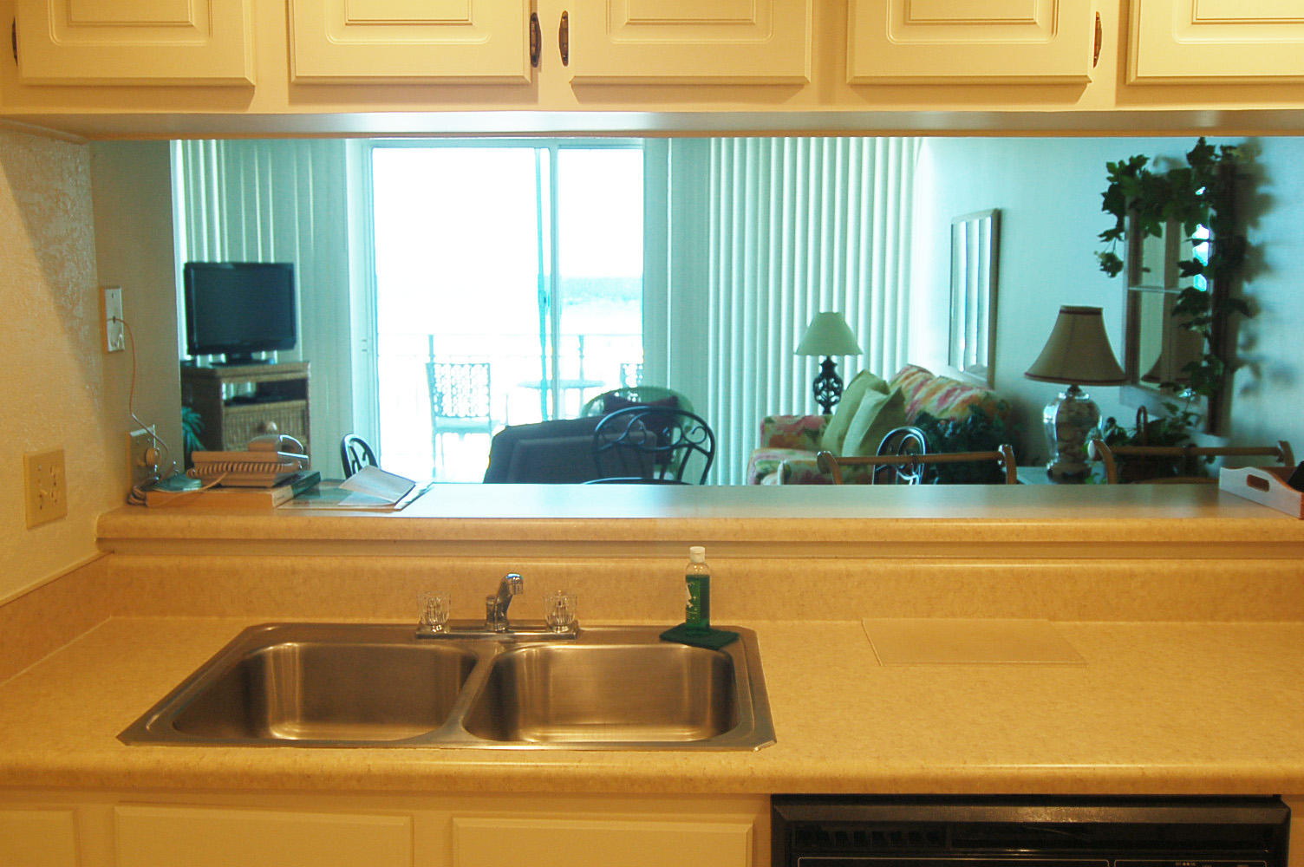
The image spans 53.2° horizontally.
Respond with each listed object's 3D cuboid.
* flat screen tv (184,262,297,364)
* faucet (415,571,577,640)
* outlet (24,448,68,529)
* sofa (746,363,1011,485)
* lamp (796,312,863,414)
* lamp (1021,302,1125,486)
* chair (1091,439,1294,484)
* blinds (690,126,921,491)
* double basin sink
[{"bbox_3d":[-2.367,-0.690,7.492,0.210,0.580,0.780,5,9,35],"label":"flat screen tv"},{"bbox_3d":[-0.243,0.259,2.018,0.256,0.150,0.210,-1,7,-5],"label":"faucet"},{"bbox_3d":[-0.933,0.083,2.012,0.012,0.115,0.117,0,7,1],"label":"outlet"},{"bbox_3d":[1.080,0.179,6.779,1.020,0.940,2.000,0,7,1],"label":"sofa"},{"bbox_3d":[1.084,-0.407,7.995,0.405,0.670,0.405,0,7,1],"label":"lamp"},{"bbox_3d":[1.416,-0.131,4.376,0.340,0.600,0.340,0,7,1],"label":"lamp"},{"bbox_3d":[1.194,0.596,2.768,0.480,1.120,0.540,0,7,1],"label":"chair"},{"bbox_3d":[0.957,-0.770,8.305,1.430,2.420,0.100,0,7,1],"label":"blinds"},{"bbox_3d":[-0.255,0.431,1.889,0.836,0.170,0.560,0,7,1],"label":"double basin sink"}]

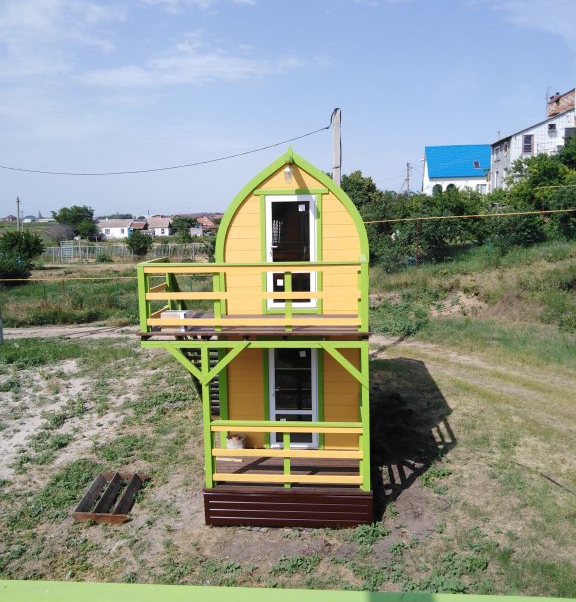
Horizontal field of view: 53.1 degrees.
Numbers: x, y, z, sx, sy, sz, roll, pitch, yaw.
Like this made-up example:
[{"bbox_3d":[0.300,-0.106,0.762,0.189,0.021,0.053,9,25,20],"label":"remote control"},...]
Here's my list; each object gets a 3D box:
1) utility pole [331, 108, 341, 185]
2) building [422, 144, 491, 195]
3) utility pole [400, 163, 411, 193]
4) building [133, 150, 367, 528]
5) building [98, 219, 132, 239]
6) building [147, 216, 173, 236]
[{"bbox_3d":[1.522,-1.758,17.762,0.220,8.050,0.220,0,8,3],"label":"utility pole"},{"bbox_3d":[23.985,-18.256,81.000,9.300,7.400,7.200,0,8,8],"label":"building"},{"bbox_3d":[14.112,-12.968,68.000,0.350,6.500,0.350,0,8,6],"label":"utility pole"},{"bbox_3d":[-0.305,0.167,11.739,3.584,5.920,6.437,0,8,4],"label":"building"},{"bbox_3d":[-44.690,-18.599,149.000,8.500,5.000,6.800,-1,8,0],"label":"building"},{"bbox_3d":[-33.731,-19.290,152.000,6.100,4.900,6.300,-1,8,2],"label":"building"}]

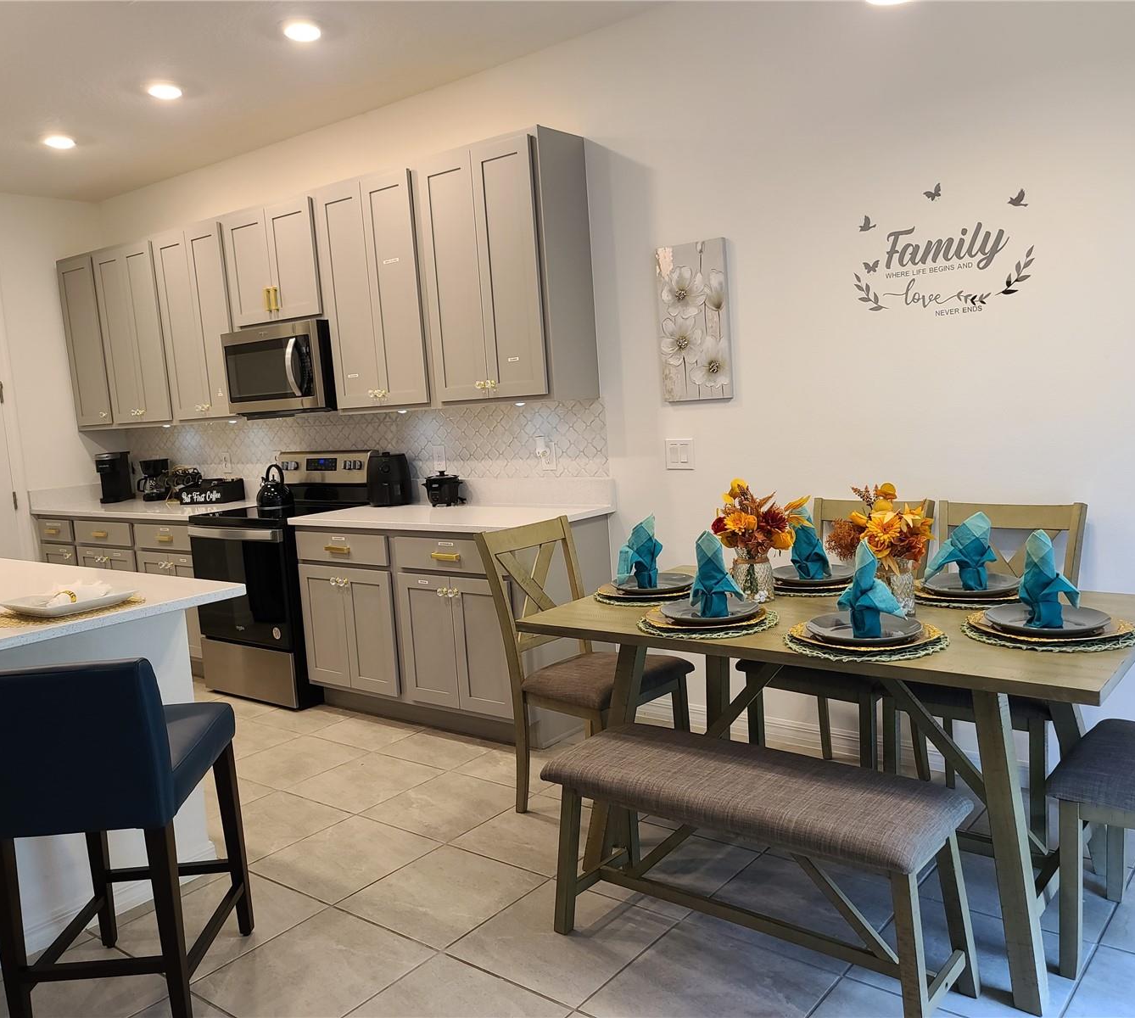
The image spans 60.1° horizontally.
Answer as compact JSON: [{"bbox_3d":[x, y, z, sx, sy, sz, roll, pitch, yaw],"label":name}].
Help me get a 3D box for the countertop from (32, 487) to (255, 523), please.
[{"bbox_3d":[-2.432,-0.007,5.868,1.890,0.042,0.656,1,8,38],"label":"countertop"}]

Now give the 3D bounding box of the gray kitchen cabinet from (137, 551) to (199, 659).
[{"bbox_3d":[-1.957,0.484,5.604,0.660,0.590,0.630,1,8,37],"label":"gray kitchen cabinet"}]

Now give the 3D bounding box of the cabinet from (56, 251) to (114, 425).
[{"bbox_3d":[-2.948,-1.048,6.309,0.490,1.060,0.335,1,8,38],"label":"cabinet"}]

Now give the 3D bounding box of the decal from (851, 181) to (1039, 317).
[{"bbox_3d":[1.220,-0.846,3.224,0.600,0.440,0.008,1,8,38],"label":"decal"}]

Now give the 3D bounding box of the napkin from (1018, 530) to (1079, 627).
[{"bbox_3d":[1.131,0.162,2.305,0.135,0.225,0.100,0,8,33],"label":"napkin"}]

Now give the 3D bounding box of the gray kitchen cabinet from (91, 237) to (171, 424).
[{"bbox_3d":[-2.490,-1.044,5.944,0.670,1.060,0.325,1,8,37],"label":"gray kitchen cabinet"}]

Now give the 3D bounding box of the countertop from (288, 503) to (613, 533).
[{"bbox_3d":[-0.543,0.037,4.365,1.370,0.037,0.656,1,8,38],"label":"countertop"}]

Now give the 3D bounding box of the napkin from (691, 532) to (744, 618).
[{"bbox_3d":[0.398,0.181,2.679,0.150,0.220,0.095,0,8,33],"label":"napkin"}]

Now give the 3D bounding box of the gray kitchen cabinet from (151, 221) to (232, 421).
[{"bbox_3d":[-1.913,-1.024,5.464,0.668,1.068,0.326,1,9,38],"label":"gray kitchen cabinet"}]

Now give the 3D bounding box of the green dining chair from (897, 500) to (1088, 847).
[{"bbox_3d":[1.291,0.486,3.035,0.470,0.960,0.550,2,9,44],"label":"green dining chair"}]

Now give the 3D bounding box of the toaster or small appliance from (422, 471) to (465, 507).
[{"bbox_3d":[-0.596,-0.102,4.703,0.195,0.172,0.160,-1,7,25],"label":"toaster or small appliance"}]

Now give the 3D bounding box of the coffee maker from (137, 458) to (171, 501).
[{"bbox_3d":[-2.624,-0.185,6.221,0.180,0.260,0.150,-10,9,-43],"label":"coffee maker"}]

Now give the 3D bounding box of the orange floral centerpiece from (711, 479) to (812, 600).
[{"bbox_3d":[0.584,0.086,2.949,0.285,0.345,0.263,1,8,37],"label":"orange floral centerpiece"}]

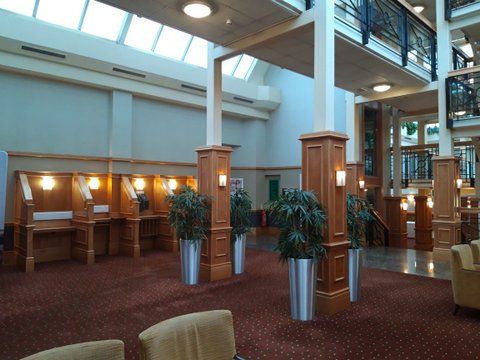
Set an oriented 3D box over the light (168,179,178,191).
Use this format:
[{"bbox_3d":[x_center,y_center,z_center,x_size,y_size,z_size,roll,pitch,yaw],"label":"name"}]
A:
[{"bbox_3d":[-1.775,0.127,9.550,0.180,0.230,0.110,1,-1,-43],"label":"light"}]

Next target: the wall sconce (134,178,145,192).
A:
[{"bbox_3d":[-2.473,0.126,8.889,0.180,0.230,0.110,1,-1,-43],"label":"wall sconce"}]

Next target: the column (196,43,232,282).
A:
[{"bbox_3d":[-0.460,-0.363,6.506,0.448,4.192,0.448,1,-2,-43],"label":"column"}]

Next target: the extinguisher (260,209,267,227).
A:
[{"bbox_3d":[0.746,1.182,11.298,0.180,0.570,0.170,1,-1,-43],"label":"extinguisher"}]

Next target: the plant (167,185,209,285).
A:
[{"bbox_3d":[-0.860,0.906,6.080,0.720,1.648,0.720,0,-1,0],"label":"plant"}]

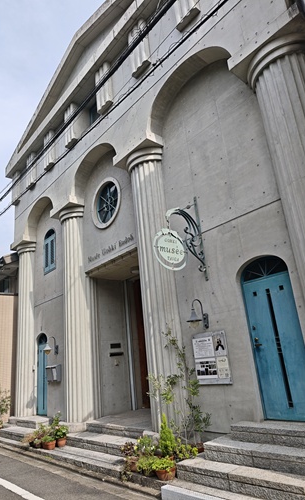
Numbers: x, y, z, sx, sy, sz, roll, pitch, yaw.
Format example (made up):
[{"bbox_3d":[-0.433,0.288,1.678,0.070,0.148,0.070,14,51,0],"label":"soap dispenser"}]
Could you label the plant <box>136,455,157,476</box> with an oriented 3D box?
[{"bbox_3d":[-0.055,2.901,4.532,0.300,0.280,0.300,-5,-19,-2],"label":"plant"}]

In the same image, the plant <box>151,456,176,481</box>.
[{"bbox_3d":[0.140,2.679,4.094,0.289,0.224,0.289,-5,-19,-2],"label":"plant"}]

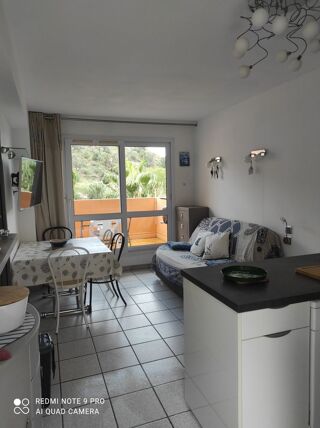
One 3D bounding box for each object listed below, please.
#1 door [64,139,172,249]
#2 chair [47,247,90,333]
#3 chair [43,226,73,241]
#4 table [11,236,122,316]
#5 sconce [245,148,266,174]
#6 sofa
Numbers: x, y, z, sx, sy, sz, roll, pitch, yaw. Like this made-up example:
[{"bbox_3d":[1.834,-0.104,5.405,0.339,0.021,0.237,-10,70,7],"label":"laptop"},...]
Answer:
[{"bbox_3d":[-0.608,-0.283,5.165,1.775,1.903,0.103,-4,6,-20],"label":"door"},{"bbox_3d":[-0.960,0.743,3.284,0.402,0.870,0.499,-4,6,-20],"label":"chair"},{"bbox_3d":[-1.417,0.647,4.367,0.412,0.880,0.515,-4,6,-20],"label":"chair"},{"bbox_3d":[-1.154,0.766,3.752,1.055,0.746,1.161,-4,6,-20],"label":"table"},{"bbox_3d":[1.193,-0.664,3.858,0.109,0.312,0.312,-4,6,-20],"label":"sconce"},{"bbox_3d":[0.655,0.590,4.105,1.045,0.920,1.841,-4,6,-20],"label":"sofa"}]

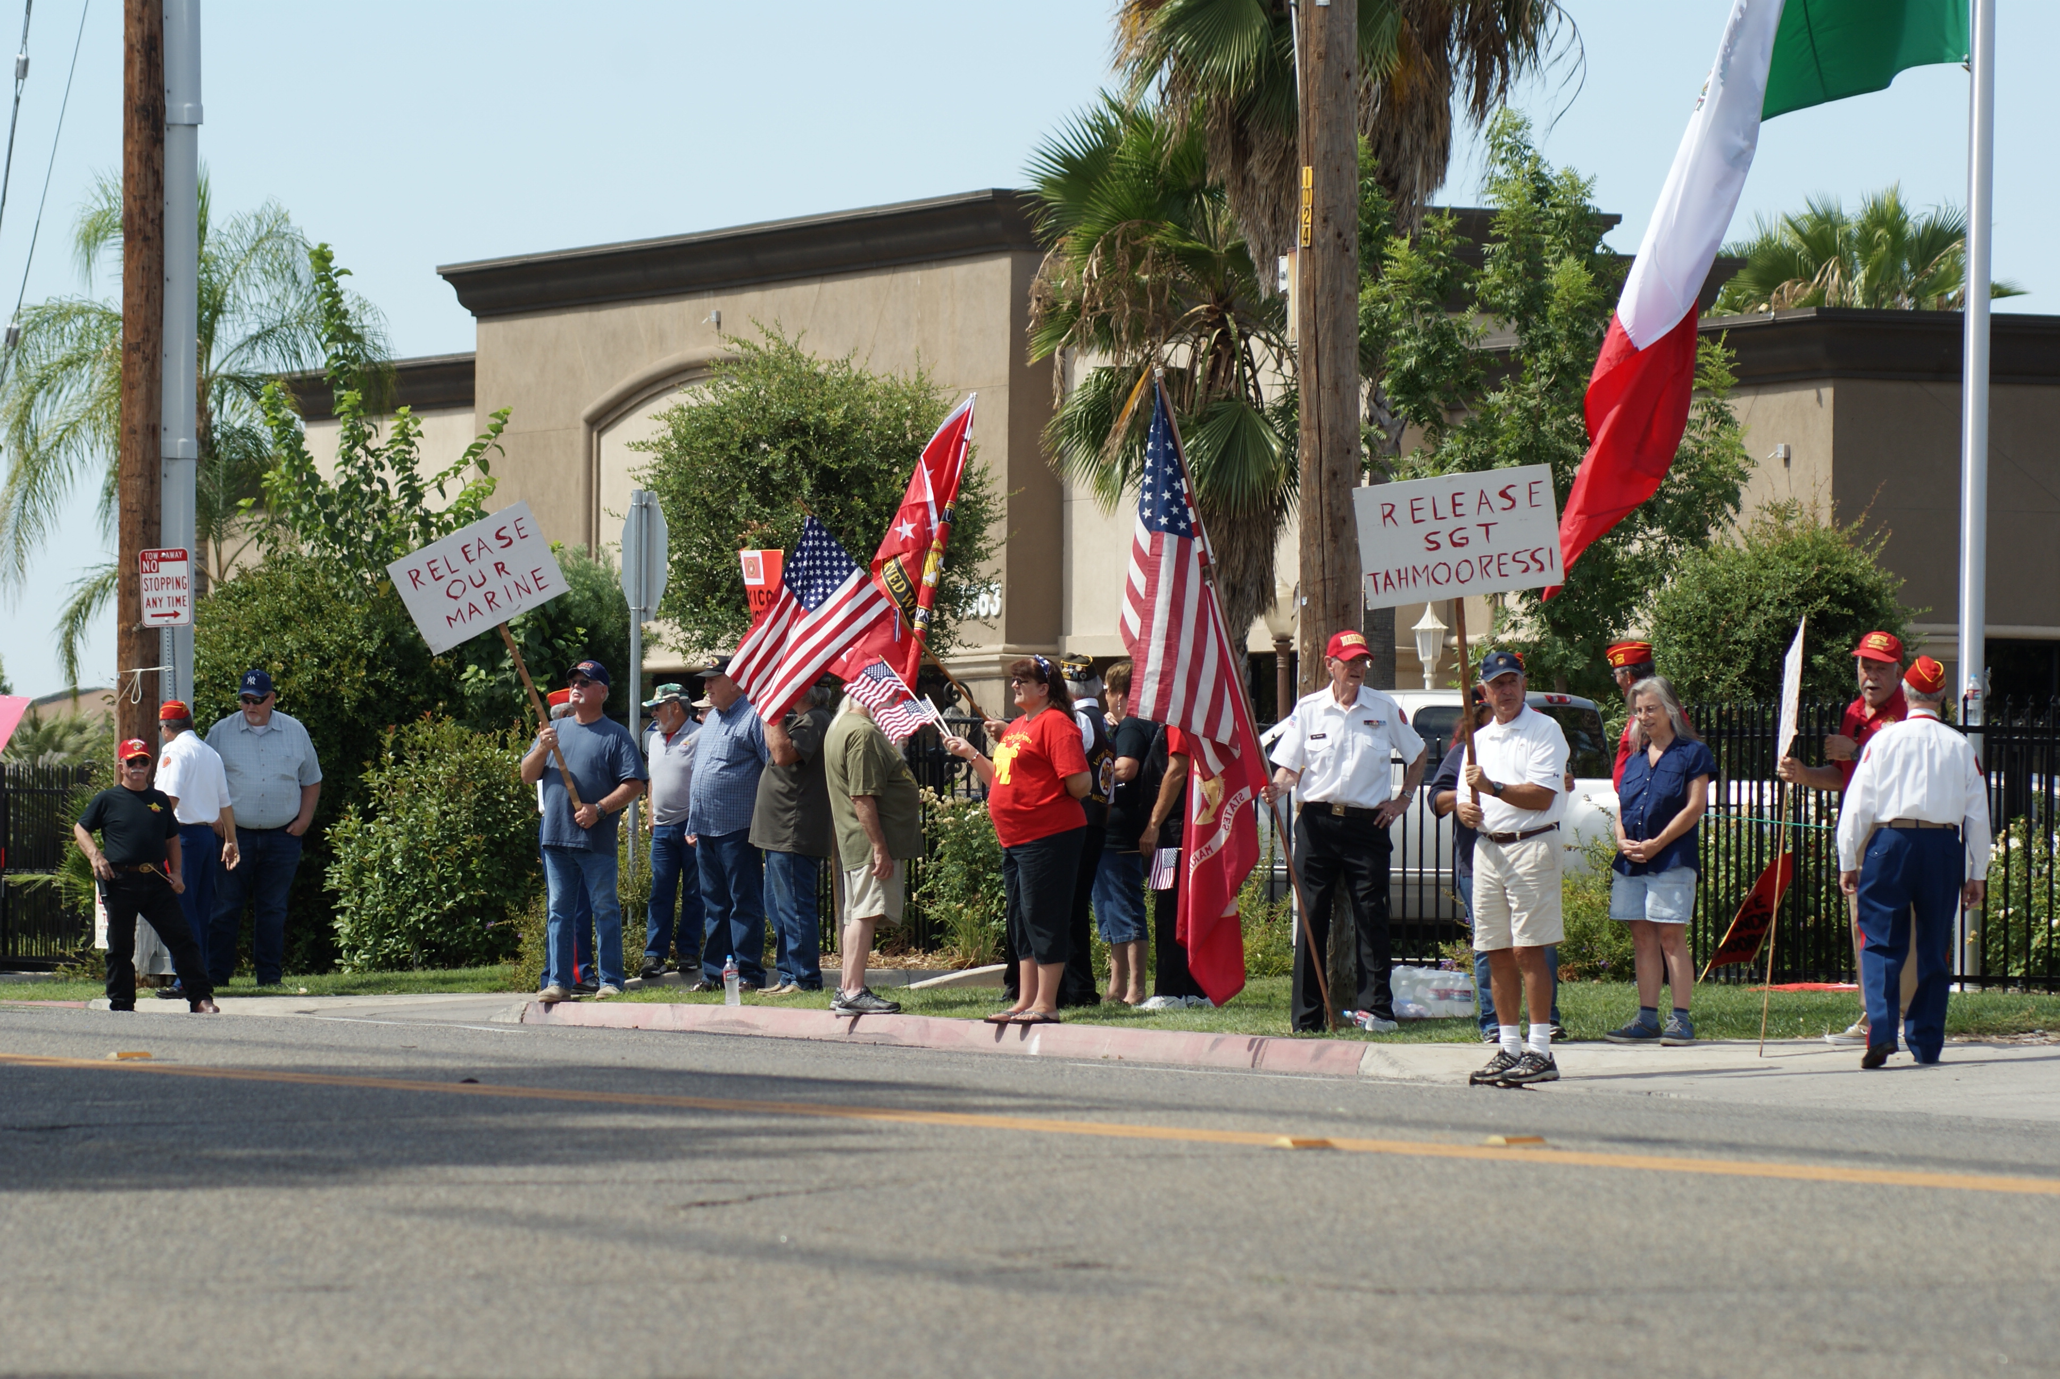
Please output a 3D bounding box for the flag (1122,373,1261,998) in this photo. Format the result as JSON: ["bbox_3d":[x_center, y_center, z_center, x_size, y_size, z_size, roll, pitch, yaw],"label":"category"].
[{"bbox_3d":[0.716,0.014,45.200,0.640,2.700,0.400,0,-1,-6],"label":"flag"}]

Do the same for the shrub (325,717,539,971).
[{"bbox_3d":[-3.660,0.948,63.300,1.400,1.580,1.300,0,0,0],"label":"shrub"}]

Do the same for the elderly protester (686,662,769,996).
[{"bbox_3d":[-1.643,0.733,56.300,0.440,1.830,0.540,0,-1,-38],"label":"elderly protester"}]

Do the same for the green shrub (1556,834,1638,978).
[{"bbox_3d":[3.209,1.232,58.500,0.750,0.860,0.700,1,-1,0],"label":"green shrub"}]

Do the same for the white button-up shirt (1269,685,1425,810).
[{"bbox_3d":[1.424,0.260,46.300,0.680,0.570,0.320,1,-1,0],"label":"white button-up shirt"}]

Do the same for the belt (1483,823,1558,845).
[{"bbox_3d":[2.018,0.598,42.600,0.360,0.090,0.290,0,-1,37],"label":"belt"}]

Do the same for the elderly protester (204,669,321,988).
[{"bbox_3d":[-4.471,0.805,60.000,0.700,1.840,0.420,1,-1,5],"label":"elderly protester"}]

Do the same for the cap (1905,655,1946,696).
[{"bbox_3d":[3.830,-0.058,44.100,0.160,0.150,0.260,0,-1,-20],"label":"cap"}]

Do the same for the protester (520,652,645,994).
[{"bbox_3d":[-2.382,0.751,55.000,0.660,1.820,0.460,0,0,22],"label":"protester"}]

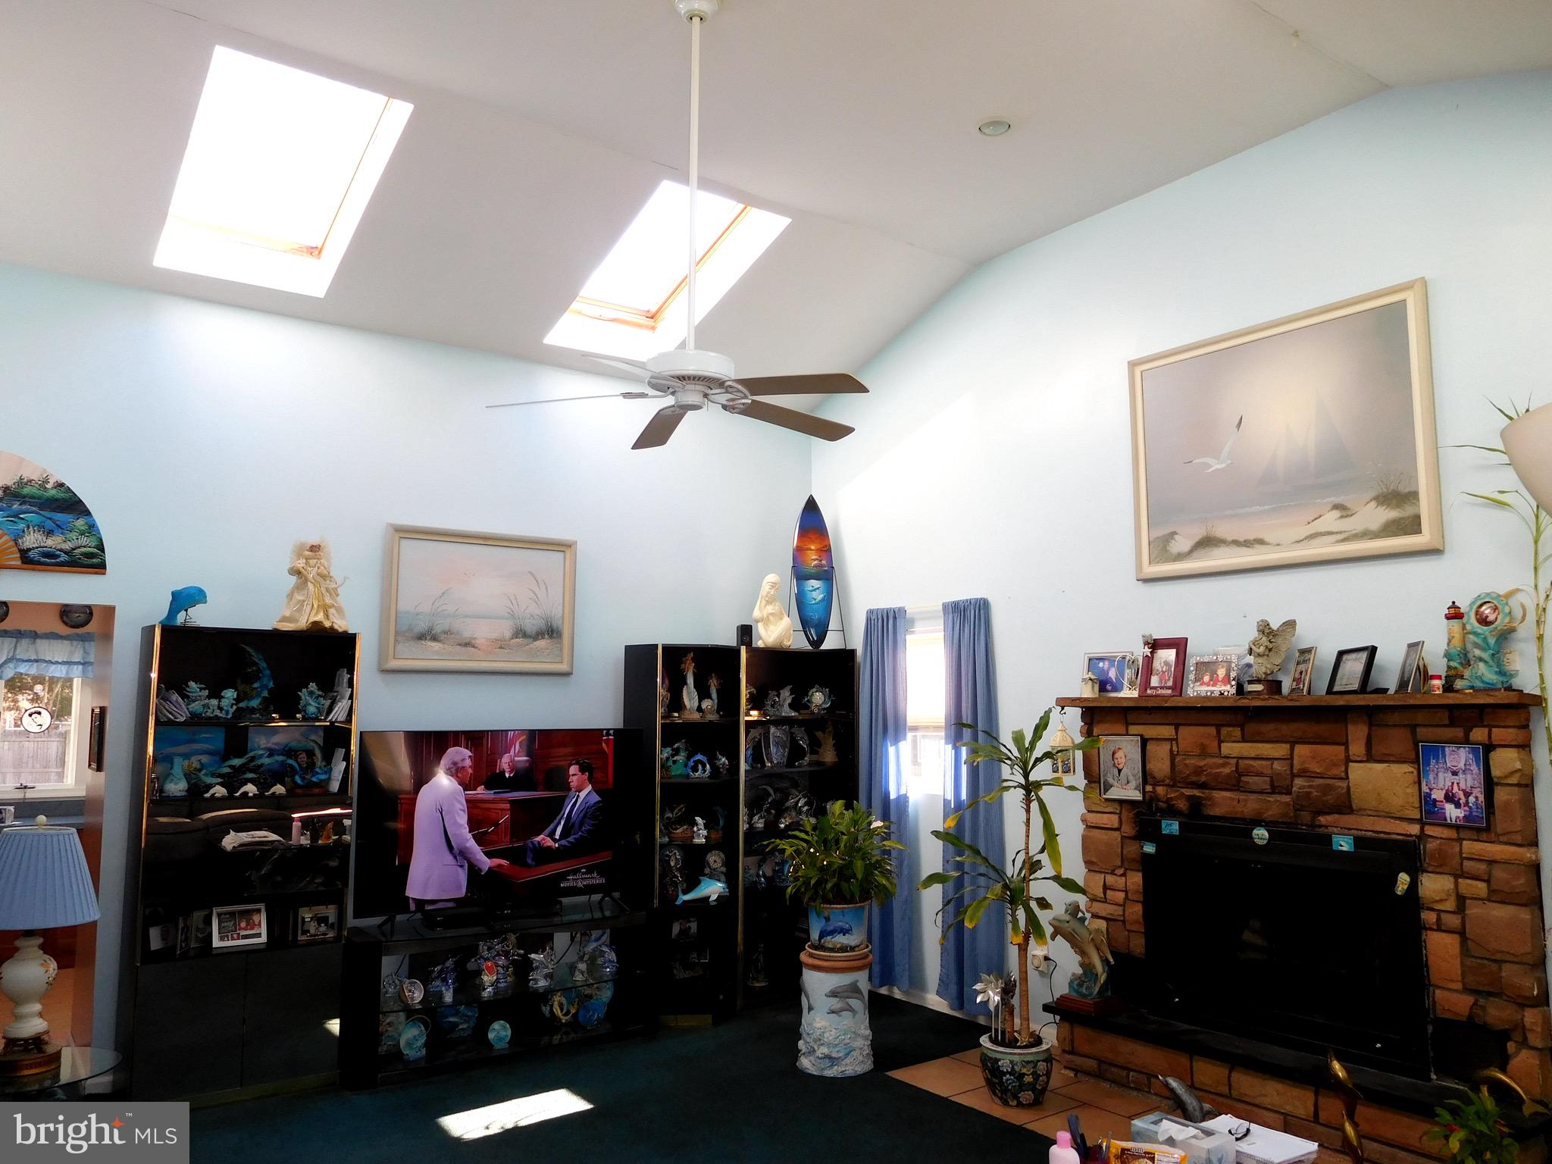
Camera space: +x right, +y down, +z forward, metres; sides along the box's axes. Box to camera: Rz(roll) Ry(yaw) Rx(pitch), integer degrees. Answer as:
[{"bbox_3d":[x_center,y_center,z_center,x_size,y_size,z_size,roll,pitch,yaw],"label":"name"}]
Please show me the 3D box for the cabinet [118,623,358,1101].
[{"bbox_3d":[-2.348,1.198,4.951,0.815,1.968,0.380,5,-8,-38],"label":"cabinet"}]

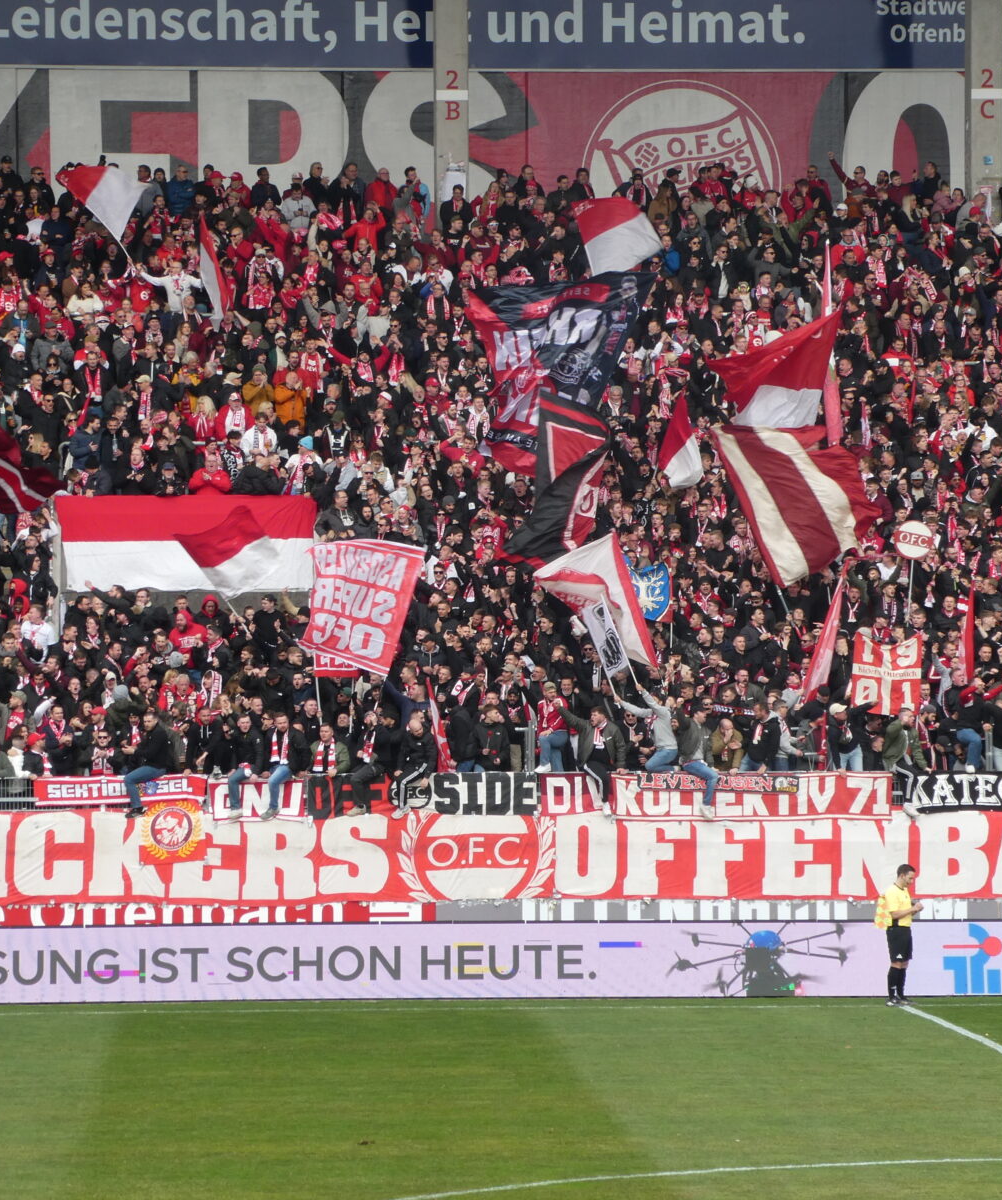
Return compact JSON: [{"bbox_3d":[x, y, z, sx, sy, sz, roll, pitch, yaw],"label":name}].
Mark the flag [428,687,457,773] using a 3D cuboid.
[{"bbox_3d":[-0.837,1.816,88.000,0.423,1.322,0.350,0,-1,-3],"label":"flag"}]

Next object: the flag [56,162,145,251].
[{"bbox_3d":[-6.560,-6.478,102.500,1.478,1.437,0.400,0,-1,-3],"label":"flag"}]

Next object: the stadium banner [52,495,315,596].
[{"bbox_3d":[-4.993,-0.878,98.519,4.125,1.539,0.070,0,-1,-3],"label":"stadium banner"}]

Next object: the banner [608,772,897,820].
[{"bbox_3d":[3.580,2.804,89.141,4.000,0.696,0.050,0,-1,-3],"label":"banner"}]

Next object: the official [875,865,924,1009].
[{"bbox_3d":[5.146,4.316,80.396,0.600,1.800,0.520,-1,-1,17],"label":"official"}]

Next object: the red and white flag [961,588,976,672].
[{"bbox_3d":[6.914,0.425,92.161,0.280,1.348,0.400,0,-1,-3],"label":"red and white flag"}]

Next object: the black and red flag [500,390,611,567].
[{"bbox_3d":[0.831,-1.831,94.251,1.680,2.662,0.700,0,-1,-3],"label":"black and red flag"}]

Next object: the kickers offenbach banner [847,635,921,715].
[{"bbox_3d":[5.439,1.052,88.300,1.026,1.114,0.120,0,-1,-3],"label":"kickers offenbach banner"}]

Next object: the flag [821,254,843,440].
[{"bbox_3d":[4.873,-3.715,91.800,0.313,2.740,0.280,0,-1,-3],"label":"flag"}]

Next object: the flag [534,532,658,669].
[{"bbox_3d":[1.369,0.009,89.300,1.789,1.968,0.700,0,-1,-3],"label":"flag"}]

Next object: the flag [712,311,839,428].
[{"bbox_3d":[4.286,-3.563,97.471,1.992,1.914,0.600,0,-1,-3],"label":"flag"}]

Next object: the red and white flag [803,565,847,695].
[{"bbox_3d":[4.602,0.435,88.700,0.604,1.848,0.300,0,-1,-3],"label":"red and white flag"}]

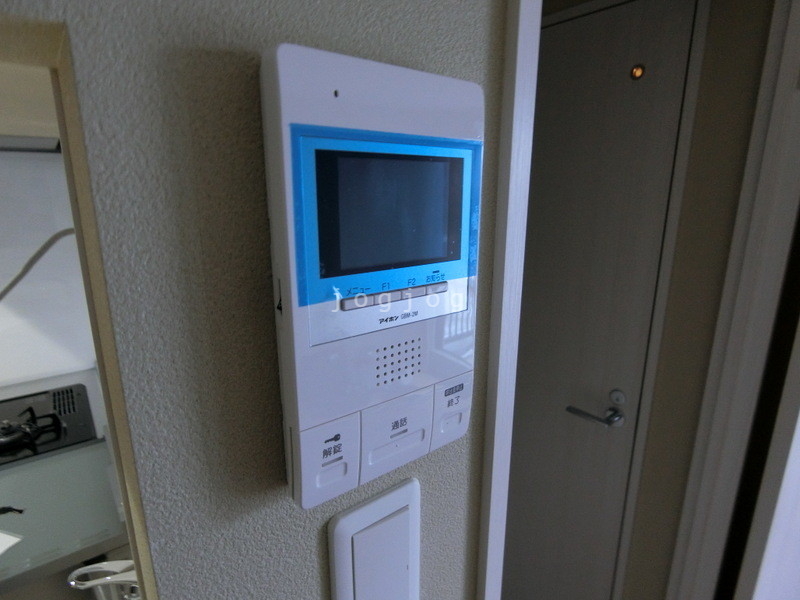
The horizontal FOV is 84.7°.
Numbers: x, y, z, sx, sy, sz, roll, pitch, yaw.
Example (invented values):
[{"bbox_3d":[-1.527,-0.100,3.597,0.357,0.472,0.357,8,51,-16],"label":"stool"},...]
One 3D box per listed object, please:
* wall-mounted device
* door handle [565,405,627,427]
[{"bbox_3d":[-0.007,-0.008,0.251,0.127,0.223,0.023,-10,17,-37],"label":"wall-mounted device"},{"bbox_3d":[0.528,0.302,1.184,0.064,0.052,0.132,-11,17,-37],"label":"door handle"}]

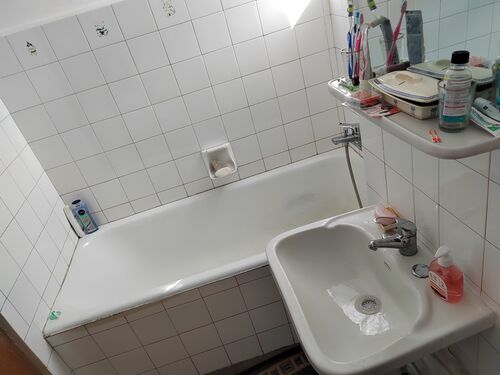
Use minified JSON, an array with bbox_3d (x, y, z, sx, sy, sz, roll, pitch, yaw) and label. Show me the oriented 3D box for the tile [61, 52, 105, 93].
[{"bbox_3d":[-0.740,-0.509,1.479,0.150,0.148,0.009,-18,27,-2],"label":"tile"}]

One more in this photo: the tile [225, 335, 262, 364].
[{"bbox_3d":[-0.024,0.724,1.487,0.151,0.135,0.010,-18,27,-2],"label":"tile"}]

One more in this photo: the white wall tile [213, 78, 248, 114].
[{"bbox_3d":[-0.097,-0.455,1.659,0.150,0.149,0.010,-18,27,-2],"label":"white wall tile"}]

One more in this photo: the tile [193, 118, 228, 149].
[{"bbox_3d":[-0.202,-0.281,1.728,0.150,0.150,0.010,-18,28,-2],"label":"tile"}]

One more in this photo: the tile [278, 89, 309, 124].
[{"bbox_3d":[0.229,-0.420,1.726,0.149,0.147,0.010,-18,27,-2],"label":"tile"}]

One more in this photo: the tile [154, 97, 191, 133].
[{"bbox_3d":[-0.378,-0.352,1.621,0.150,0.148,0.009,-18,27,-2],"label":"tile"}]

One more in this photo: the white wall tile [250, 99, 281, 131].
[{"bbox_3d":[0.087,-0.375,1.741,0.150,0.150,0.010,-18,28,-2],"label":"white wall tile"}]

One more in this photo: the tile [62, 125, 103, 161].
[{"bbox_3d":[-0.813,-0.218,1.615,0.149,0.147,0.010,-18,27,-2],"label":"tile"}]

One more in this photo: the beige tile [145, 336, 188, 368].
[{"bbox_3d":[-0.348,0.693,1.407,0.150,0.150,0.010,-18,28,-3],"label":"beige tile"}]

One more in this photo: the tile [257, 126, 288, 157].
[{"bbox_3d":[0.125,-0.248,1.813,0.150,0.150,0.010,-18,28,-2],"label":"tile"}]

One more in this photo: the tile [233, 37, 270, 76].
[{"bbox_3d":[0.009,-0.623,1.589,0.150,0.150,0.010,-18,28,-3],"label":"tile"}]

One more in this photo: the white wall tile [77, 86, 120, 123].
[{"bbox_3d":[-0.702,-0.385,1.546,0.150,0.148,0.009,-18,27,-2],"label":"white wall tile"}]

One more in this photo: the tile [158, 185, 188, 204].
[{"bbox_3d":[-0.421,0.038,1.821,0.151,0.078,0.010,-18,27,-2],"label":"tile"}]

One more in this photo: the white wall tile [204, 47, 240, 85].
[{"bbox_3d":[-0.133,-0.579,1.589,0.151,0.148,0.010,-18,27,-2],"label":"white wall tile"}]

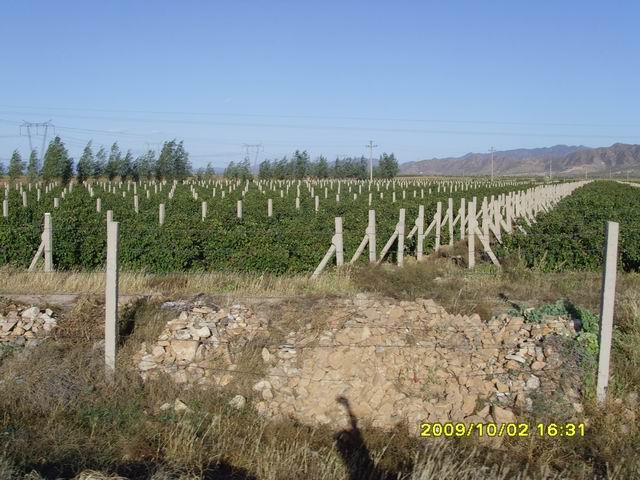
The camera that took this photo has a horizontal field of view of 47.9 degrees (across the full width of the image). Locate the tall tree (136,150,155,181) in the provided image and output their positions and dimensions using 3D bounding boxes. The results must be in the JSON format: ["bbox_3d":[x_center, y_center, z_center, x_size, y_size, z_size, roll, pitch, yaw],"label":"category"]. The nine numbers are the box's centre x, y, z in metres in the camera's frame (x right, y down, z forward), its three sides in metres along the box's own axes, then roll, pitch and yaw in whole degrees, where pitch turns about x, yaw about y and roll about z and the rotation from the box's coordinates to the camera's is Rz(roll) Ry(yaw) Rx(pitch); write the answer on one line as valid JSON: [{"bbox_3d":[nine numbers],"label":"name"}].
[{"bbox_3d":[-42.828,-18.143,178.000,5.085,7.899,5.085,0,5,0],"label":"tall tree"}]

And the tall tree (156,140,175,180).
[{"bbox_3d":[-37.495,-19.051,175.000,4.499,10.193,4.499,0,5,0],"label":"tall tree"}]

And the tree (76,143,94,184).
[{"bbox_3d":[-57.885,-19.131,178.000,4.443,10.367,4.443,0,5,0],"label":"tree"}]

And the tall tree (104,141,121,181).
[{"bbox_3d":[-50.357,-18.808,175.000,3.999,9.707,3.999,0,5,0],"label":"tall tree"}]

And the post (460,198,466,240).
[{"bbox_3d":[4.882,-0.663,24.566,0.120,1.500,0.120,2,5,21],"label":"post"}]

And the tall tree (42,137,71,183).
[{"bbox_3d":[-61.389,-18.755,168.000,6.719,10.717,6.719,0,5,0],"label":"tall tree"}]

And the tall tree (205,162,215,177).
[{"bbox_3d":[-36.011,-22.812,235.000,3.259,4.888,3.259,0,5,0],"label":"tall tree"}]

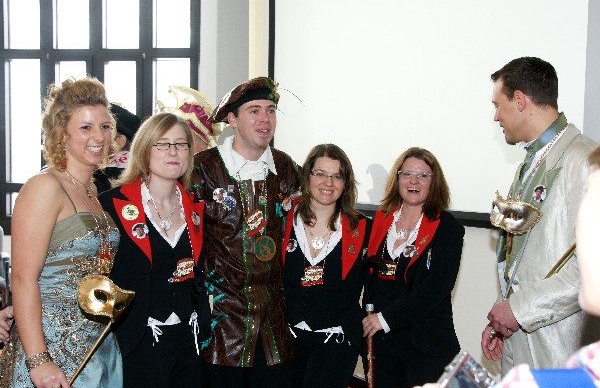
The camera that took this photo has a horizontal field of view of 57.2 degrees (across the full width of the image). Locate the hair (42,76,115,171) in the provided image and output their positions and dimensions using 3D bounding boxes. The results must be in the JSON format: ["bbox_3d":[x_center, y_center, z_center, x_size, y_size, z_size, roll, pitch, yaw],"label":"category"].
[{"bbox_3d":[-0.668,-0.213,1.660,0.230,0.275,0.210,4,4,40],"label":"hair"}]

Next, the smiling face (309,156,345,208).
[{"bbox_3d":[0.098,-0.043,2.040,0.130,0.180,0.120,6,3,3],"label":"smiling face"}]

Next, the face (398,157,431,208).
[{"bbox_3d":[0.437,-0.043,2.080,0.135,0.185,0.120,4,2,14],"label":"face"}]

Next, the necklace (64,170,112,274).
[{"bbox_3d":[-0.616,0.083,1.610,0.130,0.300,0.130,3,4,33],"label":"necklace"}]

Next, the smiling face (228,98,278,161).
[{"bbox_3d":[-0.166,-0.221,1.880,0.150,0.200,0.140,-1,1,-36],"label":"smiling face"}]

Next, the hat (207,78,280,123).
[{"bbox_3d":[-0.195,-0.328,1.930,0.240,0.125,0.250,-1,-14,-36],"label":"hat"}]

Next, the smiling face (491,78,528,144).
[{"bbox_3d":[0.626,-0.243,1.620,0.125,0.190,0.140,-4,0,30],"label":"smiling face"}]

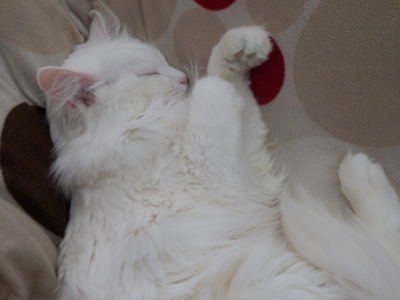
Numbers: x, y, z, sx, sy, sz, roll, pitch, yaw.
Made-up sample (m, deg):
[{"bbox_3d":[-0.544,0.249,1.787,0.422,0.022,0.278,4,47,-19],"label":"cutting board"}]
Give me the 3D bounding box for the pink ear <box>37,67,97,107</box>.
[{"bbox_3d":[-0.144,-0.068,0.460,0.056,0.038,0.025,20,25,15],"label":"pink ear"}]

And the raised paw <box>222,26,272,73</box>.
[{"bbox_3d":[0.052,-0.110,0.470,0.048,0.038,0.042,15,97,31],"label":"raised paw"}]

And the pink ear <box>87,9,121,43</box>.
[{"bbox_3d":[-0.113,-0.145,0.500,0.025,0.035,0.040,-13,80,-31],"label":"pink ear"}]

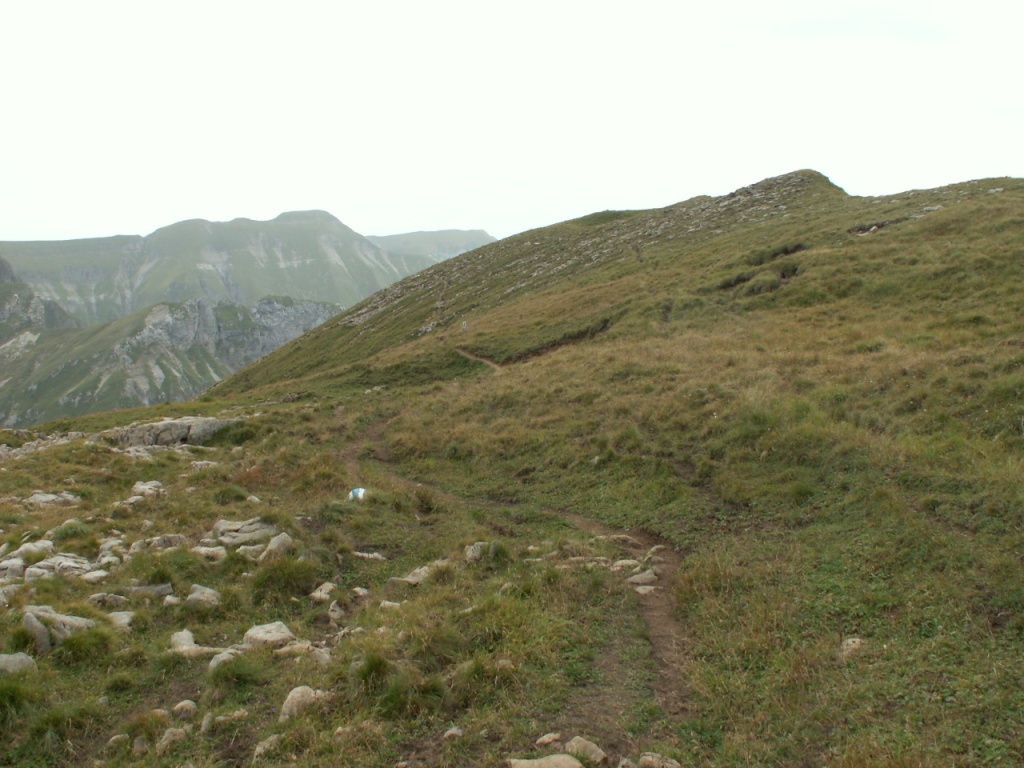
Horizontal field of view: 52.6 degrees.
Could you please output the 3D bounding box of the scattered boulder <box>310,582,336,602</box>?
[{"bbox_3d":[-1.369,1.514,7.519,0.171,0.116,0.128,-1,3,-10],"label":"scattered boulder"}]

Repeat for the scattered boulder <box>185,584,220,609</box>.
[{"bbox_3d":[-2.240,1.538,7.494,0.241,0.136,0.181,-1,4,-17],"label":"scattered boulder"}]

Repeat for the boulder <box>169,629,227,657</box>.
[{"bbox_3d":[-1.879,1.551,6.187,0.328,0.137,0.197,-1,4,-17],"label":"boulder"}]

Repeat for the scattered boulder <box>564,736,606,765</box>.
[{"bbox_3d":[0.307,1.529,4.320,0.175,0.086,0.120,2,4,30],"label":"scattered boulder"}]

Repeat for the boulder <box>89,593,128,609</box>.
[{"bbox_3d":[-2.963,1.590,7.604,0.273,0.086,0.178,-1,4,-22],"label":"boulder"}]

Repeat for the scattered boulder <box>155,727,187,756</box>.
[{"bbox_3d":[-1.553,1.630,4.708,0.141,0.119,0.124,-1,2,-15],"label":"scattered boulder"}]

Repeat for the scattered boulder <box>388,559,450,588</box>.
[{"bbox_3d":[-0.742,1.529,8.309,0.483,0.217,0.323,-1,2,-20],"label":"scattered boulder"}]

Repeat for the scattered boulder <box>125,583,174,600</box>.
[{"bbox_3d":[-2.956,1.700,8.444,0.408,0.128,0.224,0,2,0],"label":"scattered boulder"}]

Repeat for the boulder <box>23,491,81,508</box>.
[{"bbox_3d":[-6.165,1.546,13.861,0.735,0.231,0.441,-2,4,-24],"label":"boulder"}]

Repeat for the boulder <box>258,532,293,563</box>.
[{"bbox_3d":[-2.287,1.584,9.970,0.336,0.280,0.243,-1,2,-15],"label":"boulder"}]

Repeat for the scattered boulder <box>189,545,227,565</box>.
[{"bbox_3d":[-2.711,1.523,9.249,0.298,0.135,0.223,-1,4,-16],"label":"scattered boulder"}]

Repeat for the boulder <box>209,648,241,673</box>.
[{"bbox_3d":[-1.685,1.632,6.091,0.200,0.123,0.160,0,2,0],"label":"boulder"}]

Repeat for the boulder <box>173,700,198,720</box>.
[{"bbox_3d":[-1.590,1.590,5.041,0.115,0.070,0.097,-1,4,-18],"label":"boulder"}]

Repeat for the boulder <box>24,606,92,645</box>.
[{"bbox_3d":[-3.055,1.647,6.974,0.470,0.269,0.388,0,2,10],"label":"boulder"}]

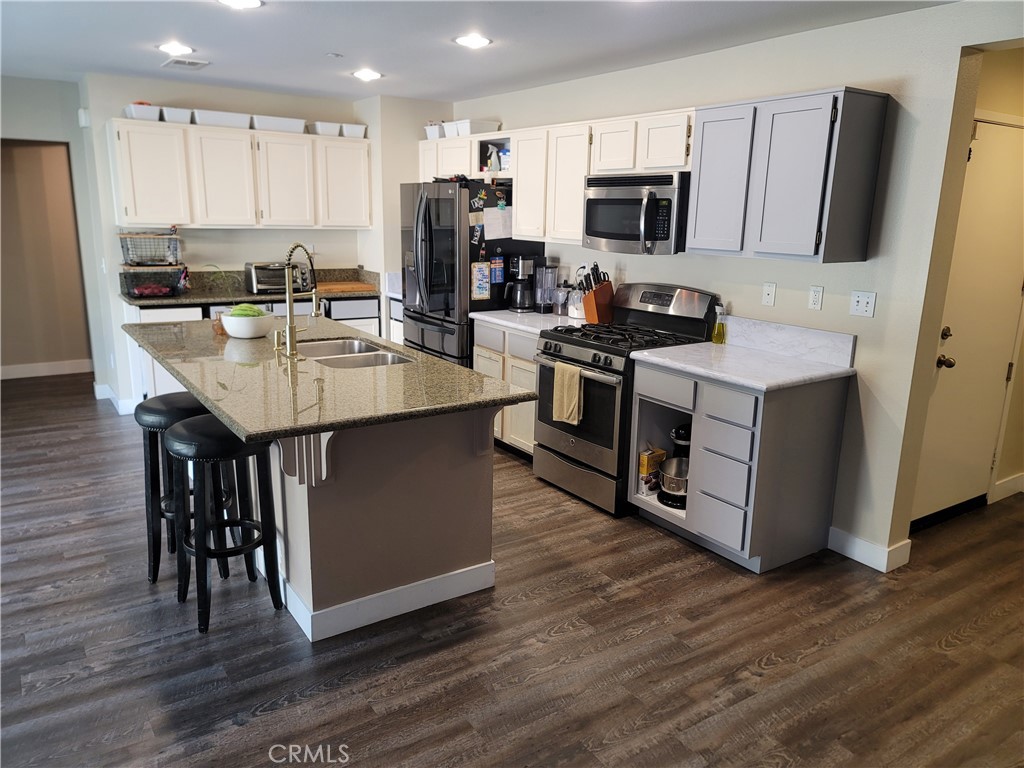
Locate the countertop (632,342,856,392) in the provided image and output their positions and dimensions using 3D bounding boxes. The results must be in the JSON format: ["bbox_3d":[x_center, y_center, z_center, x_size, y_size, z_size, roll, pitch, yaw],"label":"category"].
[{"bbox_3d":[1.115,-0.100,3.672,0.651,0.040,0.850,-7,16,-34],"label":"countertop"}]

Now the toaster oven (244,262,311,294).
[{"bbox_3d":[-1.913,-0.881,6.065,0.450,0.248,0.290,-7,16,-34],"label":"toaster oven"}]

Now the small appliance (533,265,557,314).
[{"bbox_3d":[0.226,-0.669,5.207,0.150,0.333,0.140,-7,16,-34],"label":"small appliance"}]

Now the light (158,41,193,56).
[{"bbox_3d":[-1.922,-1.914,4.246,0.200,0.030,0.200,-7,16,-34],"label":"light"}]

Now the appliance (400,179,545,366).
[{"bbox_3d":[-0.326,-0.560,5.432,0.745,1.745,0.860,-7,16,-34],"label":"appliance"}]

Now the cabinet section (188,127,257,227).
[{"bbox_3d":[-2.235,-1.562,5.642,0.470,0.717,0.347,-7,16,-34],"label":"cabinet section"}]

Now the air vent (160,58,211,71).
[{"bbox_3d":[-2.108,-2.059,4.788,0.220,0.015,0.340,-7,16,-34],"label":"air vent"}]

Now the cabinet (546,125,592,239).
[{"bbox_3d":[0.464,-1.226,4.551,0.338,0.704,0.403,-7,16,-34],"label":"cabinet"}]

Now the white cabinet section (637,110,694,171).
[{"bbox_3d":[0.939,-1.300,4.013,0.346,0.307,0.404,-7,16,-34],"label":"white cabinet section"}]

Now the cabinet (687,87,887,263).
[{"bbox_3d":[1.236,-0.950,3.456,0.338,0.704,0.787,-7,16,-34],"label":"cabinet"}]

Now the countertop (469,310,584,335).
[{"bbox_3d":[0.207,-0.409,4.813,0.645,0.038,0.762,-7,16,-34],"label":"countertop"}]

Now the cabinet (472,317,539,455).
[{"bbox_3d":[0.206,0.029,4.917,0.623,0.862,0.752,-7,16,-34],"label":"cabinet"}]

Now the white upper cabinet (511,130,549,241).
[{"bbox_3d":[0.246,-1.304,4.861,0.338,0.704,0.389,-7,16,-34],"label":"white upper cabinet"}]

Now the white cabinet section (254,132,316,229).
[{"bbox_3d":[-1.846,-1.612,5.904,0.473,0.717,0.347,-7,16,-34],"label":"white cabinet section"}]

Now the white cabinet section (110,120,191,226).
[{"bbox_3d":[-2.624,-1.512,5.380,0.473,0.717,0.347,-7,16,-34],"label":"white cabinet section"}]

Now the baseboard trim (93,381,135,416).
[{"bbox_3d":[-3.106,0.119,5.762,0.210,0.120,0.574,-7,16,-34],"label":"baseboard trim"}]

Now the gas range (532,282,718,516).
[{"bbox_3d":[0.614,0.033,4.363,0.715,1.215,0.753,-7,16,-34],"label":"gas range"}]

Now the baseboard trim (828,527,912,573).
[{"bbox_3d":[1.762,0.795,3.650,0.202,0.115,0.304,-7,16,-34],"label":"baseboard trim"}]

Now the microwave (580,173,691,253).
[{"bbox_3d":[0.776,-0.964,4.192,0.440,0.423,0.756,-7,16,-34],"label":"microwave"}]

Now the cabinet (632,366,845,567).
[{"bbox_3d":[1.112,0.351,3.776,0.639,0.889,0.813,-7,16,-34],"label":"cabinet"}]

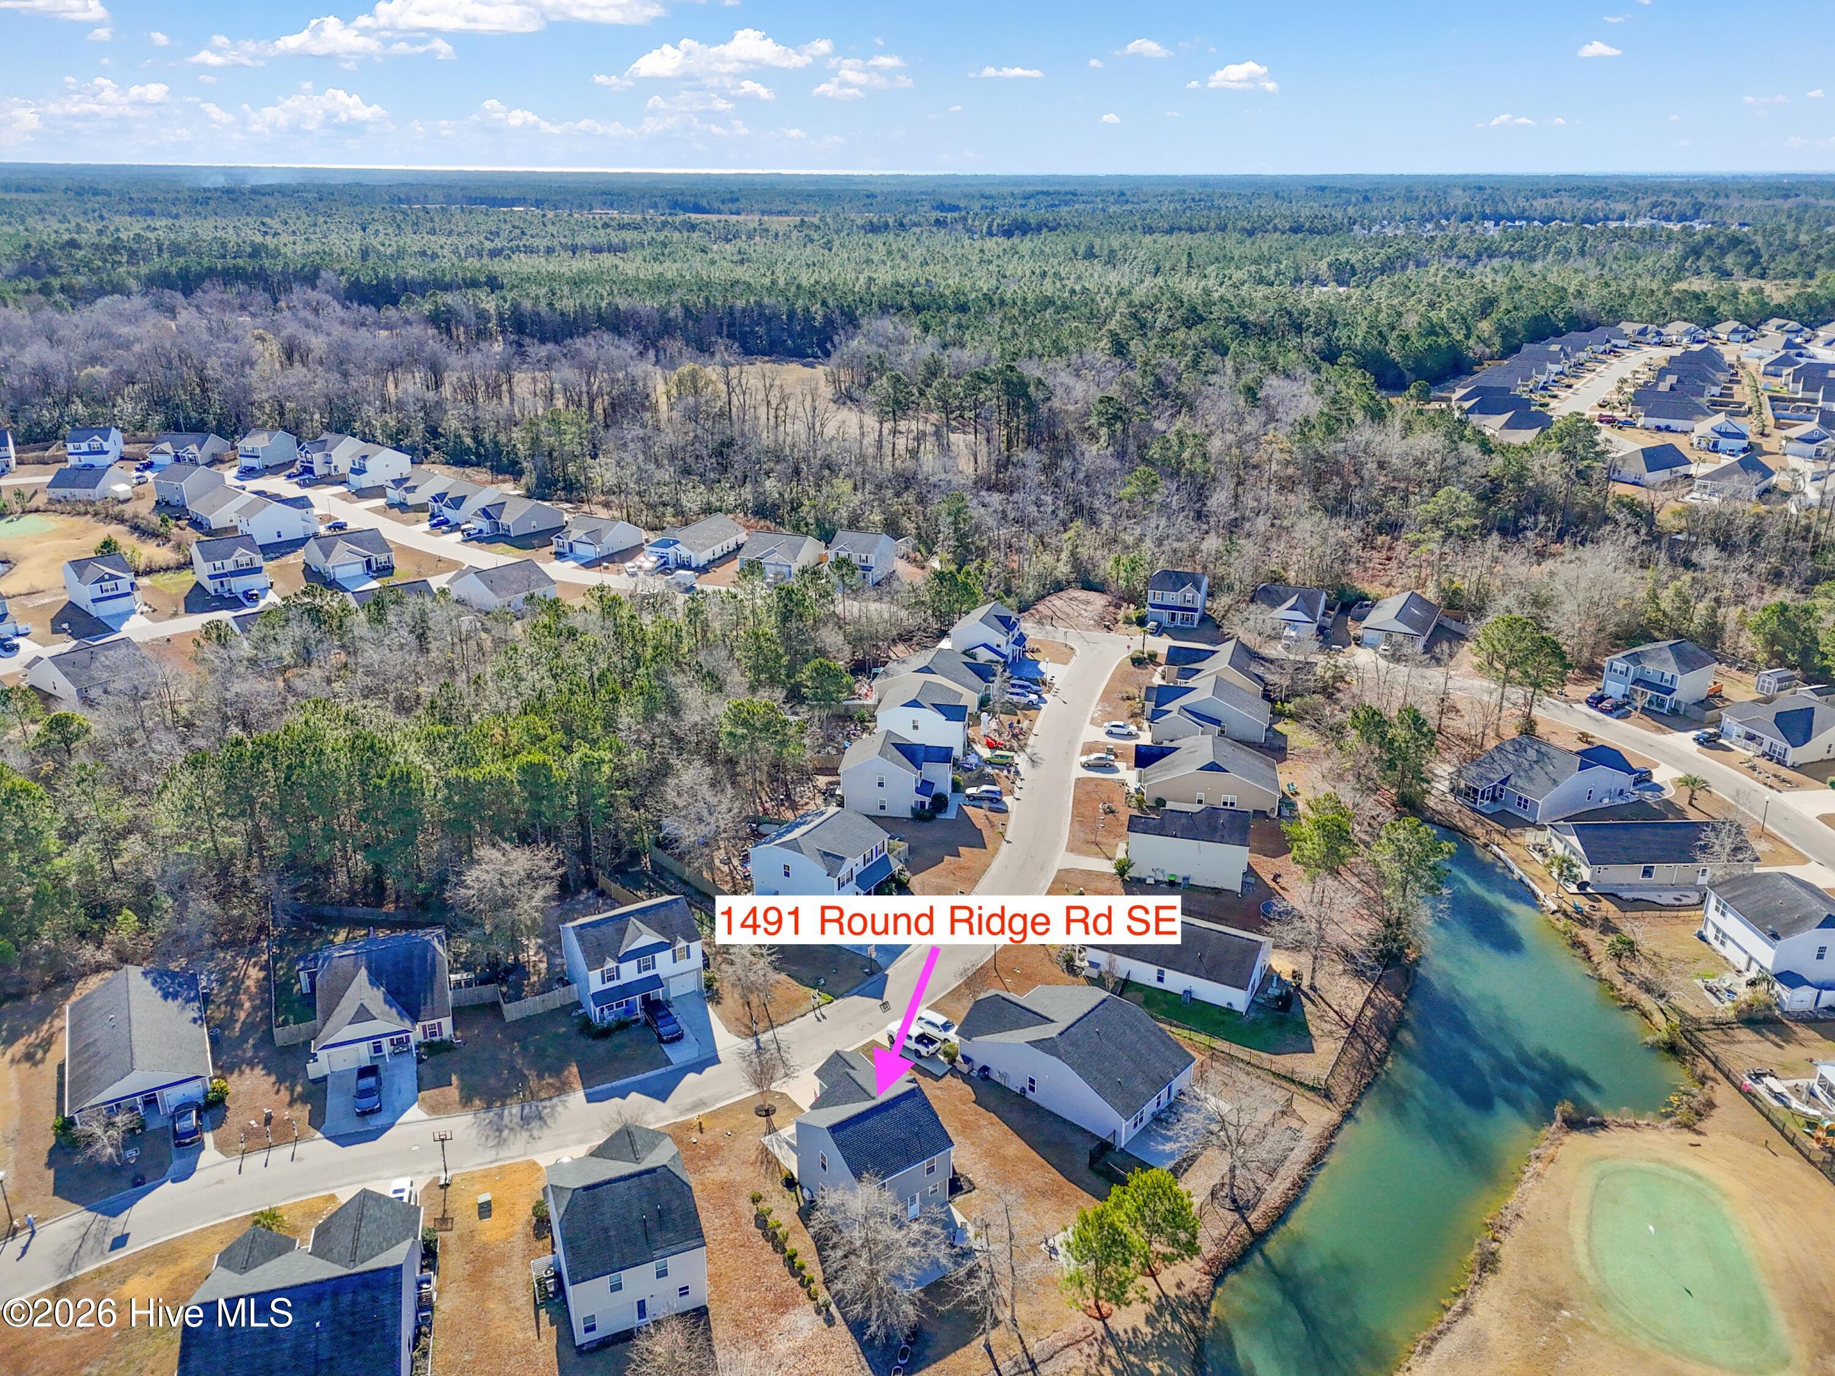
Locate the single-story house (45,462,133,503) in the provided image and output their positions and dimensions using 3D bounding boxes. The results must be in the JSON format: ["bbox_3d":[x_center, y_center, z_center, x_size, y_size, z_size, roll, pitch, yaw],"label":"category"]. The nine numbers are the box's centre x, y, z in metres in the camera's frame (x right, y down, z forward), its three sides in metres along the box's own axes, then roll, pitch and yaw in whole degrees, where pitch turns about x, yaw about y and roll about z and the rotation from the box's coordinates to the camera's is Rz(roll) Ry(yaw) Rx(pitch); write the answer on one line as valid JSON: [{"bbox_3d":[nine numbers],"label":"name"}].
[{"bbox_3d":[-194.844,-48.570,299.916,12.400,6.000,13.000,2,22,5],"label":"single-story house"}]

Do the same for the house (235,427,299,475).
[{"bbox_3d":[-165.530,-61.400,324.270,7.880,8.120,12.140,7,23,15],"label":"house"}]

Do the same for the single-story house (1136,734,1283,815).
[{"bbox_3d":[35.650,10.170,157.230,17.330,5.770,10.170,5,23,10],"label":"single-story house"}]

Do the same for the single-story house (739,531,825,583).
[{"bbox_3d":[-26.981,-27.356,253.999,12.500,5.800,15.100,10,24,22],"label":"single-story house"}]

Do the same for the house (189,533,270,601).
[{"bbox_3d":[-128.698,-23.753,237.954,9.680,8.325,12.971,-15,27,-34],"label":"house"}]

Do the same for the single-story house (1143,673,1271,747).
[{"bbox_3d":[41.009,3.238,181.300,17.667,6.070,13.127,7,23,15],"label":"single-story house"}]

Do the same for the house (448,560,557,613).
[{"bbox_3d":[-74.510,-18.930,228.520,14.860,5.800,12.370,18,28,36],"label":"house"}]

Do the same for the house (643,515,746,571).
[{"bbox_3d":[-43.900,-29.800,253.010,12.360,5.610,18.320,9,24,19],"label":"house"}]

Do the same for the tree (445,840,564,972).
[{"bbox_3d":[-40.536,21.471,125.062,11.000,13.000,11.000,-8,24,-19],"label":"tree"}]

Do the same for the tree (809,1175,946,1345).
[{"bbox_3d":[-2.765,38.117,84.755,9.000,11.000,9.000,0,22,0],"label":"tree"}]

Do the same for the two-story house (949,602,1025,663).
[{"bbox_3d":[11.720,-8.968,203.481,10.500,7.900,9.400,7,23,15],"label":"two-story house"}]

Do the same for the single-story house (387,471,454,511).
[{"bbox_3d":[-113.110,-47.100,293.870,10.000,5.550,16.000,16,27,33],"label":"single-story house"}]

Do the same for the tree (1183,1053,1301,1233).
[{"bbox_3d":[23.825,33.941,94.815,9.000,11.300,9.000,0,22,0],"label":"tree"}]

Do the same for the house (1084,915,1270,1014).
[{"bbox_3d":[24.710,24.580,122.430,16.500,5.000,9.600,11,25,25],"label":"house"}]

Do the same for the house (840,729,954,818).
[{"bbox_3d":[-2.290,10.490,155.440,13.000,8.000,7.680,3,23,6],"label":"house"}]

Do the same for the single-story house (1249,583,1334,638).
[{"bbox_3d":[65.093,-14.646,224.111,11.800,6.000,15.300,8,23,17],"label":"single-story house"}]

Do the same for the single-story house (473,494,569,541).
[{"bbox_3d":[-86.805,-38.023,276.281,12.874,6.147,15.294,18,28,36],"label":"single-story house"}]

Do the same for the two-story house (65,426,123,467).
[{"bbox_3d":[-217.005,-63.503,335.259,10.200,8.900,11.400,-5,23,-12],"label":"two-story house"}]

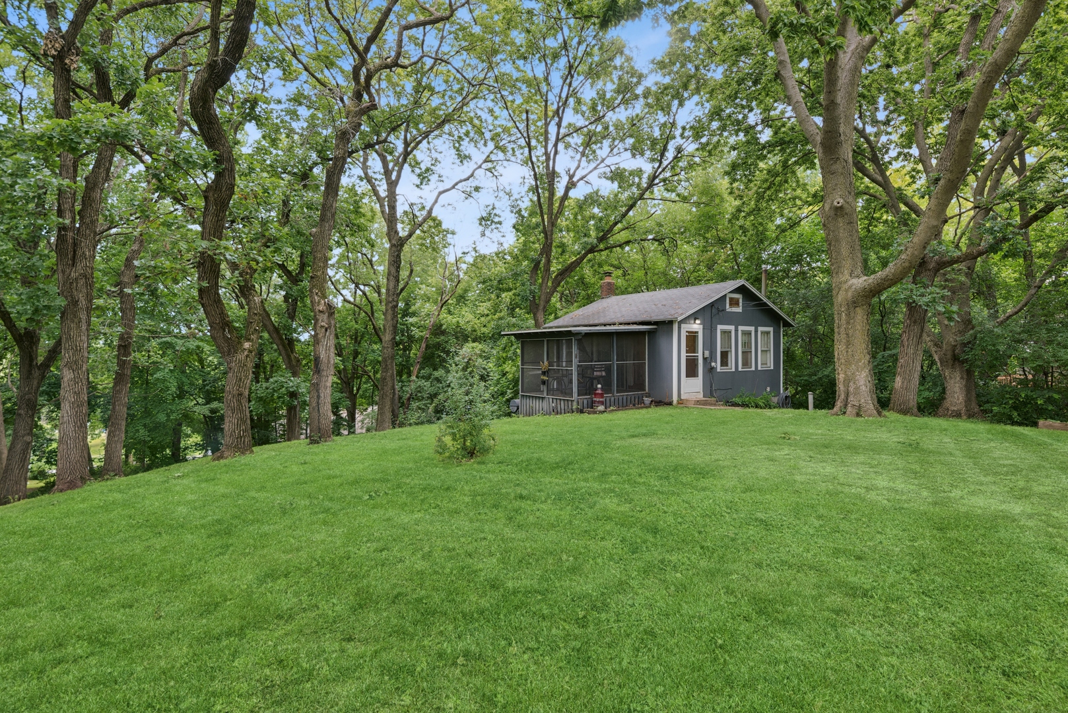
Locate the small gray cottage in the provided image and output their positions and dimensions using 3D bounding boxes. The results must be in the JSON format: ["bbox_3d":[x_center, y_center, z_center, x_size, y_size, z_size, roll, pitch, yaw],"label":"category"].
[{"bbox_3d":[3.649,-0.653,18.583,9.936,4.815,6.091,-1,1,-38],"label":"small gray cottage"}]

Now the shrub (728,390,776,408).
[{"bbox_3d":[7.041,1.355,17.172,2.675,0.495,0.858,-1,1,-38],"label":"shrub"}]

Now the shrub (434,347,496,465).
[{"bbox_3d":[-1.036,0.683,8.090,0.950,1.734,0.950,0,1,0],"label":"shrub"}]

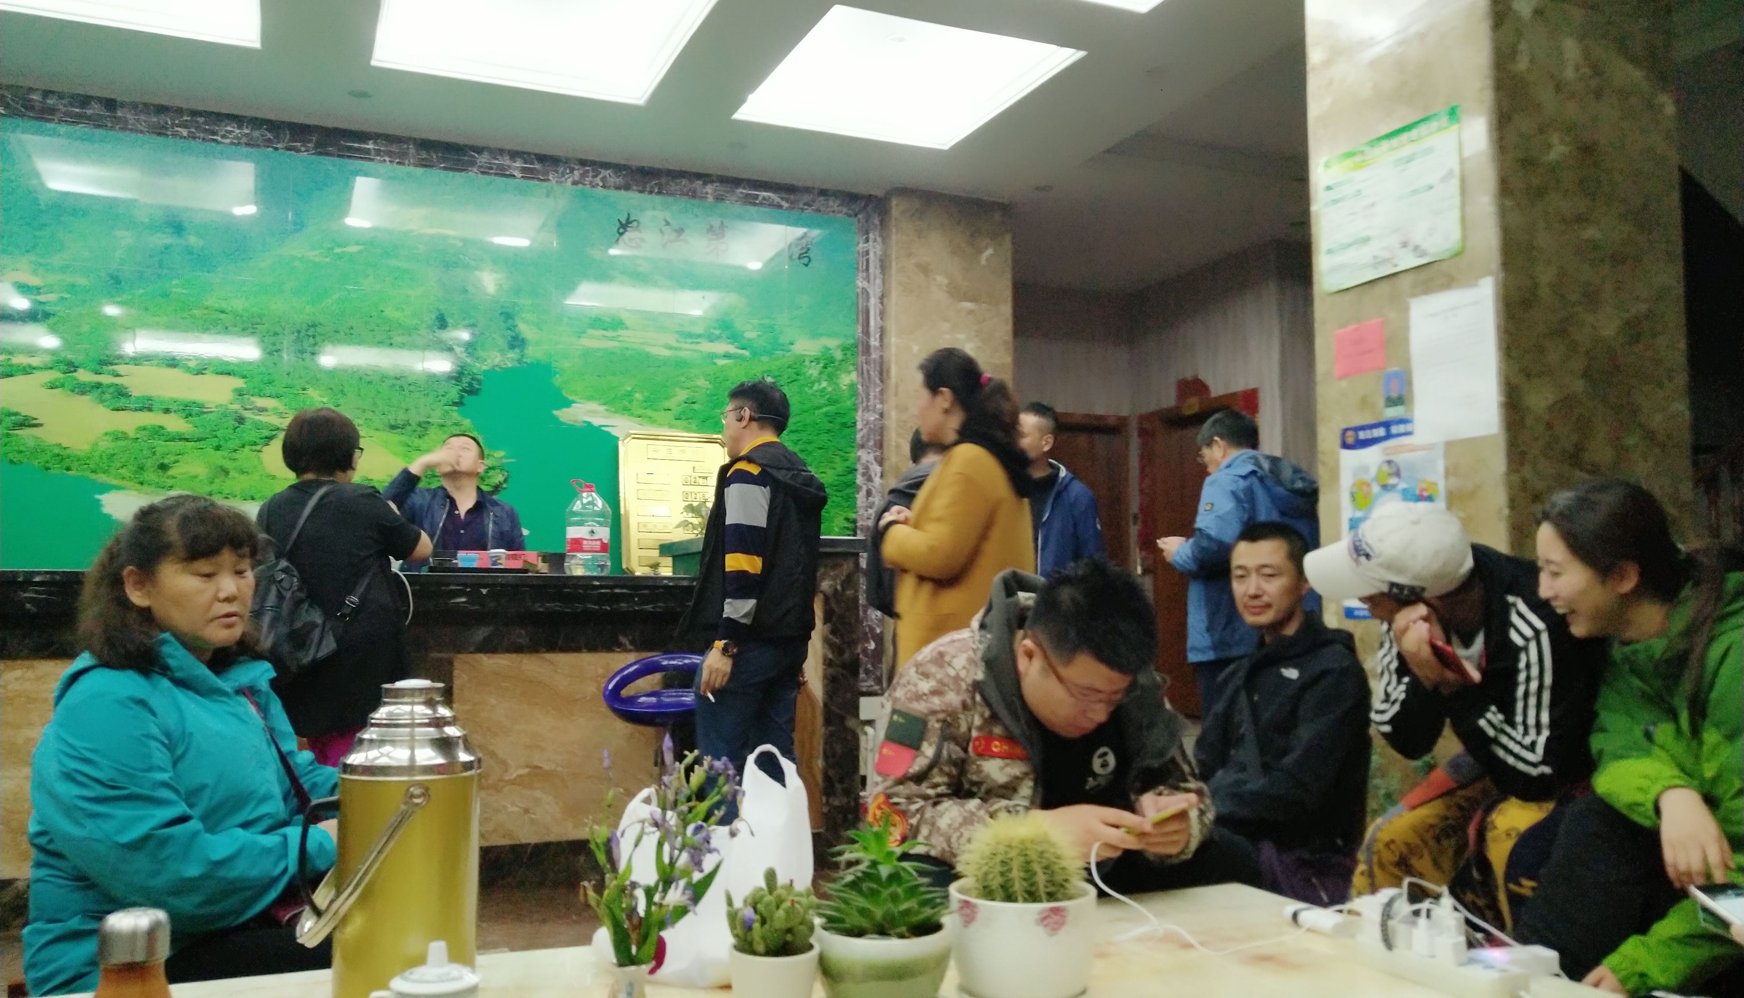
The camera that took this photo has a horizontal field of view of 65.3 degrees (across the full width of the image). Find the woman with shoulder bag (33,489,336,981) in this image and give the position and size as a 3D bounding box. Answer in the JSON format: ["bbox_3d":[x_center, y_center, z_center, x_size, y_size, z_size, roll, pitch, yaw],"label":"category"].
[{"bbox_3d":[-0.900,0.544,2.000,0.660,1.130,0.520,-1,-5,12],"label":"woman with shoulder bag"}]

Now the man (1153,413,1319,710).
[{"bbox_3d":[1.328,0.500,4.900,0.500,1.680,0.520,-3,-6,38],"label":"man"}]

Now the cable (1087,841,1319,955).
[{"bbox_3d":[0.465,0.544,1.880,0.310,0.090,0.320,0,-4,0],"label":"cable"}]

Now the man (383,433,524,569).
[{"bbox_3d":[-1.664,0.580,5.420,0.550,1.665,0.380,1,-5,-16],"label":"man"}]

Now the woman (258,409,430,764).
[{"bbox_3d":[-1.643,0.497,4.200,0.520,1.570,0.480,-1,-5,8],"label":"woman"}]

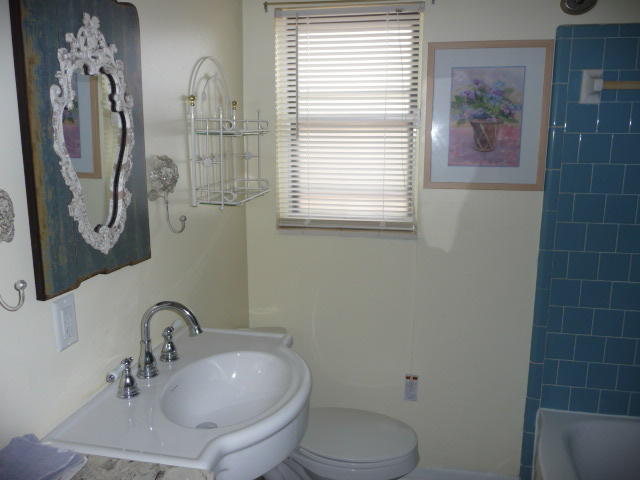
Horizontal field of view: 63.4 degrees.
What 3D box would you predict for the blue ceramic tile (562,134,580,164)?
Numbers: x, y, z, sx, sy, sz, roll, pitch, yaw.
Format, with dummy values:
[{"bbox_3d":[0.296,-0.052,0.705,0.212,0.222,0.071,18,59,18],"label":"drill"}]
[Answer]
[{"bbox_3d":[0.922,-0.336,1.906,0.053,0.108,0.010,2,11,9],"label":"blue ceramic tile"}]

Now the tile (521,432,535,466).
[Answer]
[{"bbox_3d":[0.863,0.861,2.132,0.051,0.152,0.015,2,10,10],"label":"tile"}]

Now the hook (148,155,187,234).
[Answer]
[{"bbox_3d":[-0.415,-0.131,1.474,0.068,0.215,0.108,2,10,10],"label":"hook"}]

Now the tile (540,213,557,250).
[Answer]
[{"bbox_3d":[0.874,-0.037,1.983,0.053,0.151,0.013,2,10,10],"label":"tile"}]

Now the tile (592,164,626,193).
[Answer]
[{"bbox_3d":[1.056,-0.222,1.899,0.108,0.108,0.010,2,10,10],"label":"tile"}]

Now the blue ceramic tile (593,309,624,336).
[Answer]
[{"bbox_3d":[1.107,0.317,1.992,0.108,0.108,0.010,2,10,9],"label":"blue ceramic tile"}]

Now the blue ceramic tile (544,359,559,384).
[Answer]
[{"bbox_3d":[0.918,0.525,2.065,0.053,0.108,0.010,2,11,9],"label":"blue ceramic tile"}]

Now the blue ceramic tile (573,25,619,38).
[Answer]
[{"bbox_3d":[0.978,-0.739,1.839,0.152,0.045,0.013,2,10,10],"label":"blue ceramic tile"}]

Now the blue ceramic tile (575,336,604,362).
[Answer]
[{"bbox_3d":[1.059,0.426,2.029,0.107,0.108,0.010,2,10,10],"label":"blue ceramic tile"}]

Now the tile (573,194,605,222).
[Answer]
[{"bbox_3d":[1.009,-0.118,1.942,0.107,0.108,0.010,2,10,10],"label":"tile"}]

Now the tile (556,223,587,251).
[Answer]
[{"bbox_3d":[0.948,-0.012,1.961,0.108,0.108,0.010,2,11,9],"label":"tile"}]

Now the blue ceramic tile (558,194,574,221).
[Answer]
[{"bbox_3d":[0.921,-0.122,1.946,0.053,0.108,0.010,2,10,9],"label":"blue ceramic tile"}]

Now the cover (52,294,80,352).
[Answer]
[{"bbox_3d":[-0.502,0.160,1.026,0.007,0.109,0.068,2,10,9],"label":"cover"}]

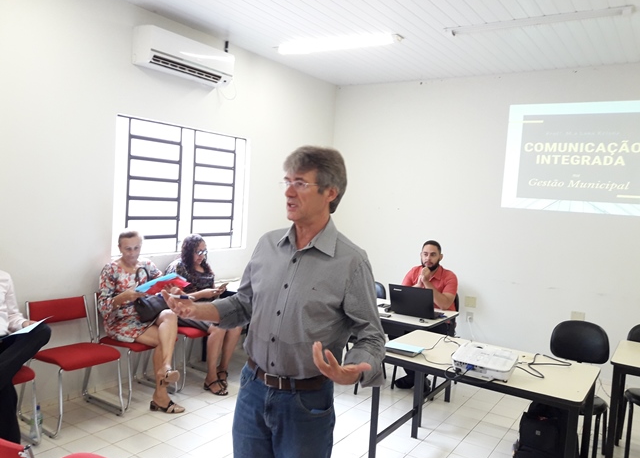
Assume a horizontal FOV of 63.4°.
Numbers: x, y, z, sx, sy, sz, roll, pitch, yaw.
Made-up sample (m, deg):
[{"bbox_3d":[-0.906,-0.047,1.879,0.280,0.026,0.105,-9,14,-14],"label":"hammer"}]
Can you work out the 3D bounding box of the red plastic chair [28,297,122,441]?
[{"bbox_3d":[-1.636,0.876,3.440,0.540,0.770,0.470,6,4,34],"label":"red plastic chair"}]

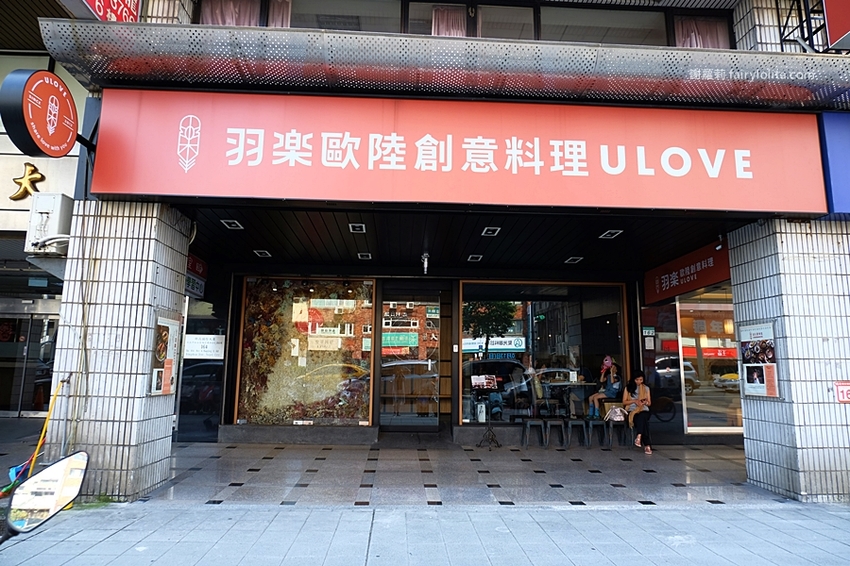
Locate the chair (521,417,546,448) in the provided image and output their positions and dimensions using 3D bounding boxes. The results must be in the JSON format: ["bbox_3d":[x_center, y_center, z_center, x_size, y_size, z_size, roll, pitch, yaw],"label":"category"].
[{"bbox_3d":[1.798,2.492,8.977,0.330,0.450,0.330,1,-9,-2],"label":"chair"}]

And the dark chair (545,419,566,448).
[{"bbox_3d":[2.135,2.499,8.991,0.330,0.450,0.330,1,-9,-2],"label":"dark chair"}]

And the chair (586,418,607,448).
[{"bbox_3d":[2.824,2.513,9.020,0.330,0.450,0.330,1,-9,-2],"label":"chair"}]

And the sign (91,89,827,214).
[{"bbox_3d":[0.498,-1.440,6.139,8.060,1.200,0.240,1,-9,-2],"label":"sign"}]

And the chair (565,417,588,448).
[{"bbox_3d":[2.496,2.507,9.007,0.330,0.450,0.330,1,-9,-2],"label":"chair"}]

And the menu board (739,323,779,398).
[{"bbox_3d":[4.016,0.931,6.527,0.030,0.855,0.620,1,-9,-3],"label":"menu board"}]

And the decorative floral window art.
[{"bbox_3d":[-2.004,1.152,9.224,2.220,2.430,0.080,1,-9,-2],"label":"decorative floral window art"}]

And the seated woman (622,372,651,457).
[{"bbox_3d":[3.531,2.109,8.966,0.480,1.280,0.620,1,-9,-2],"label":"seated woman"}]

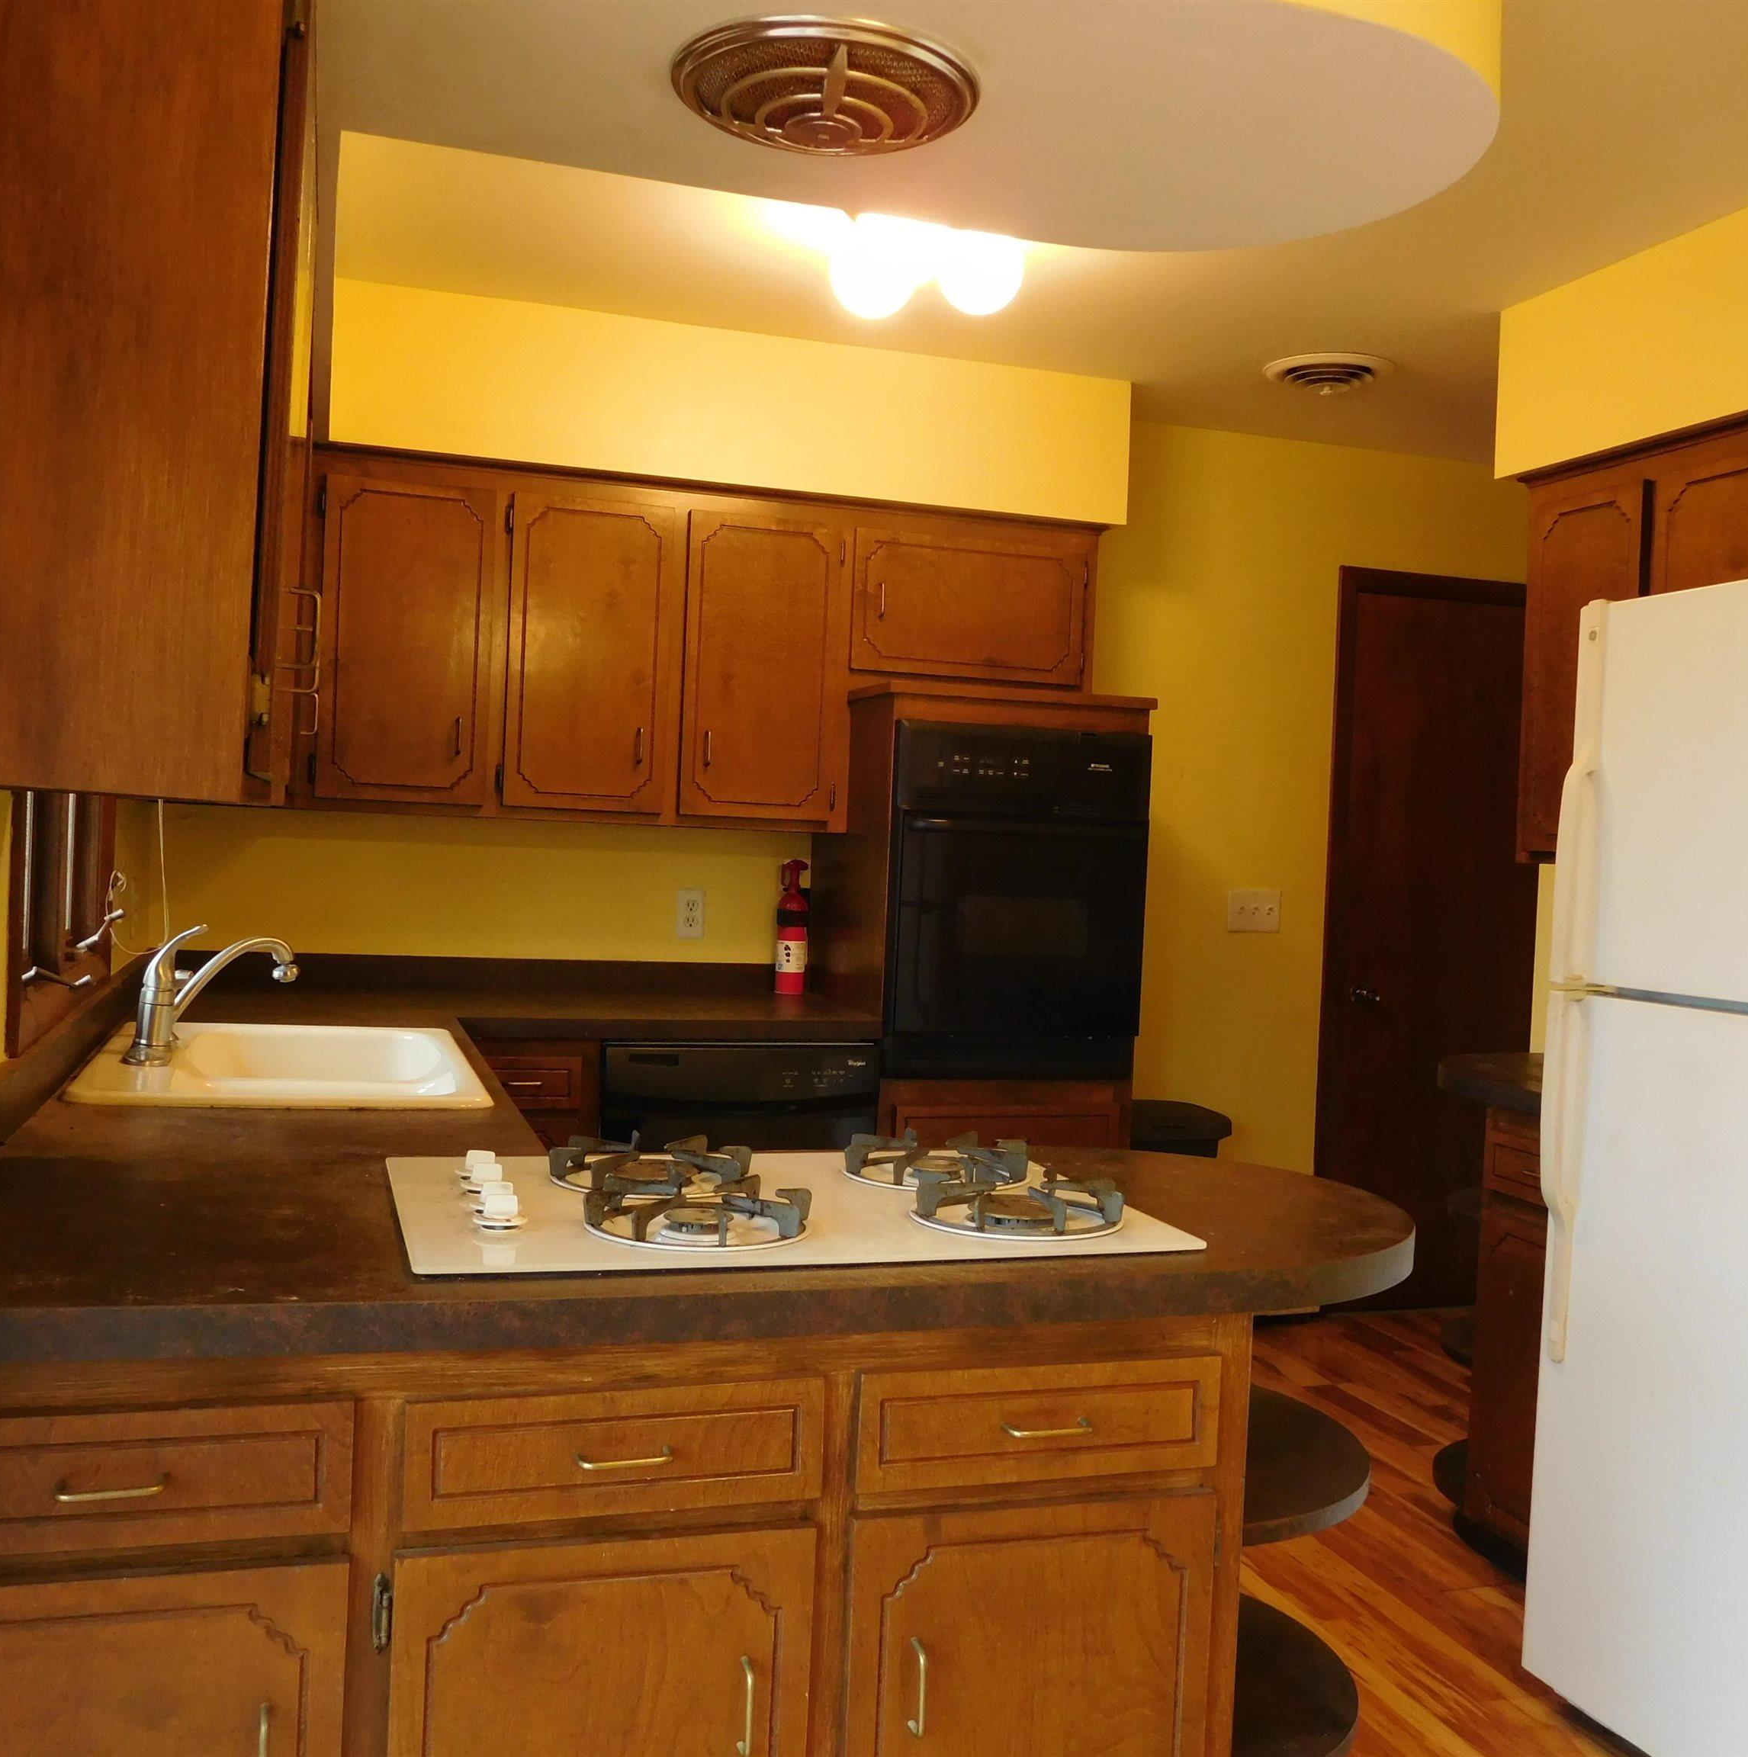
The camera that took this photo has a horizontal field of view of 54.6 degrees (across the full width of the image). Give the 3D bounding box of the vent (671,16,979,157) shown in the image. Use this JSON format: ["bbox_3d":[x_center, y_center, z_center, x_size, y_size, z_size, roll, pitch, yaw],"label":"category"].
[{"bbox_3d":[-0.049,-0.780,1.725,0.306,0.060,0.306,3,1,0],"label":"vent"}]

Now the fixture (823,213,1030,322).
[{"bbox_3d":[0.093,-1.079,2.957,0.360,0.200,0.280,2,2,-18],"label":"fixture"}]

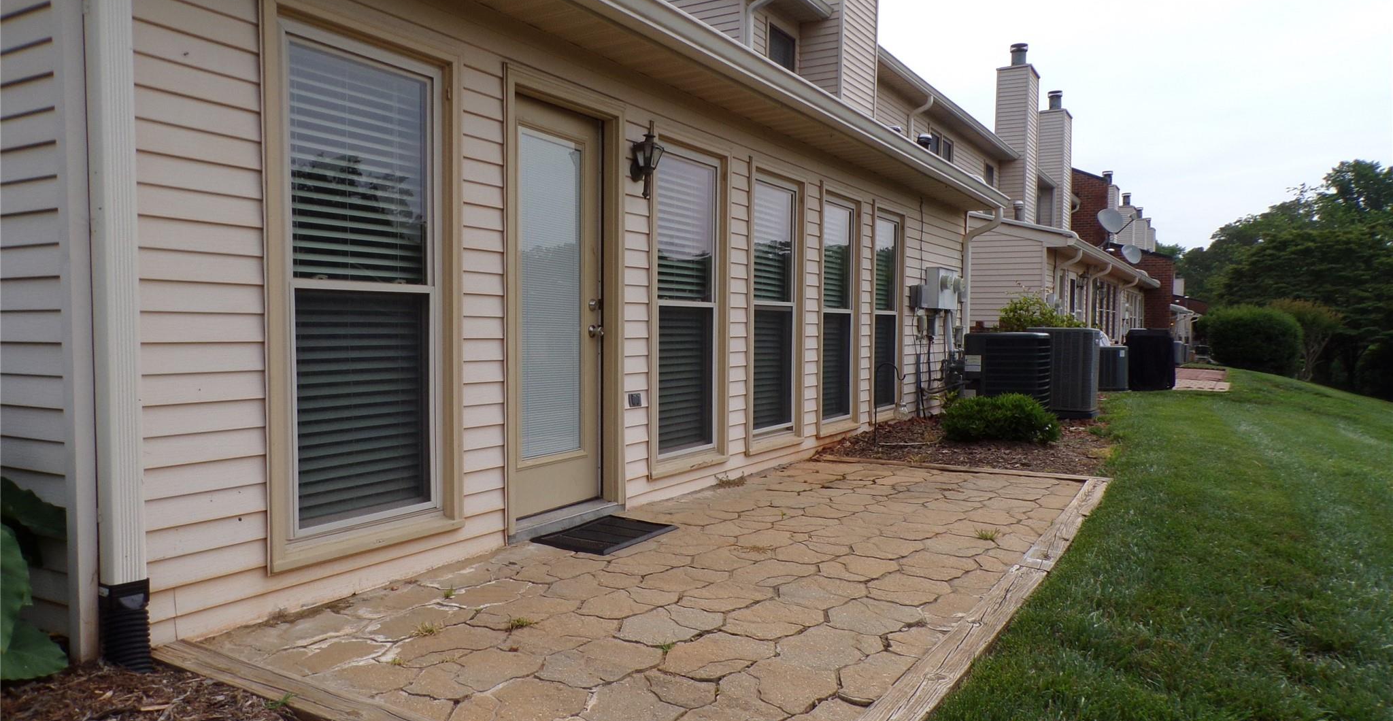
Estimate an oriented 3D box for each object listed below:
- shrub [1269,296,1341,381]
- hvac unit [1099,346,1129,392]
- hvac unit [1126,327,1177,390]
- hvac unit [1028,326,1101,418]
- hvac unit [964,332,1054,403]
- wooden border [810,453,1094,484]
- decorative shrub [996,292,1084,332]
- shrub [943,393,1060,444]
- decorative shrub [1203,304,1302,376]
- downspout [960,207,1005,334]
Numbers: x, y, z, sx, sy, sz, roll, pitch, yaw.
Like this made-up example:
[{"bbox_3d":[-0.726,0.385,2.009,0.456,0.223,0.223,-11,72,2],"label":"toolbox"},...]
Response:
[{"bbox_3d":[19.199,-0.635,30.482,2.150,2.660,2.200,2,2,30],"label":"shrub"},{"bbox_3d":[6.874,0.118,16.306,0.680,0.760,0.700,2,2,30],"label":"hvac unit"},{"bbox_3d":[7.494,0.000,15.974,0.700,0.990,0.650,2,2,30],"label":"hvac unit"},{"bbox_3d":[4.359,0.128,11.475,0.720,1.020,0.720,2,2,30],"label":"hvac unit"},{"bbox_3d":[3.373,0.175,10.405,0.780,0.930,0.780,2,2,30],"label":"hvac unit"},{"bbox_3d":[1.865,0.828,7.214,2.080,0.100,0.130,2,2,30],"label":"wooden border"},{"bbox_3d":[5.130,-0.234,14.240,1.320,1.550,1.400,2,2,30],"label":"decorative shrub"},{"bbox_3d":[2.914,0.512,9.324,1.040,0.430,0.930,2,2,30],"label":"shrub"},{"bbox_3d":[16.717,-0.599,29.027,2.800,2.140,2.600,2,2,30],"label":"decorative shrub"},{"bbox_3d":[3.440,-0.659,11.603,0.420,2.450,0.090,2,2,30],"label":"downspout"}]

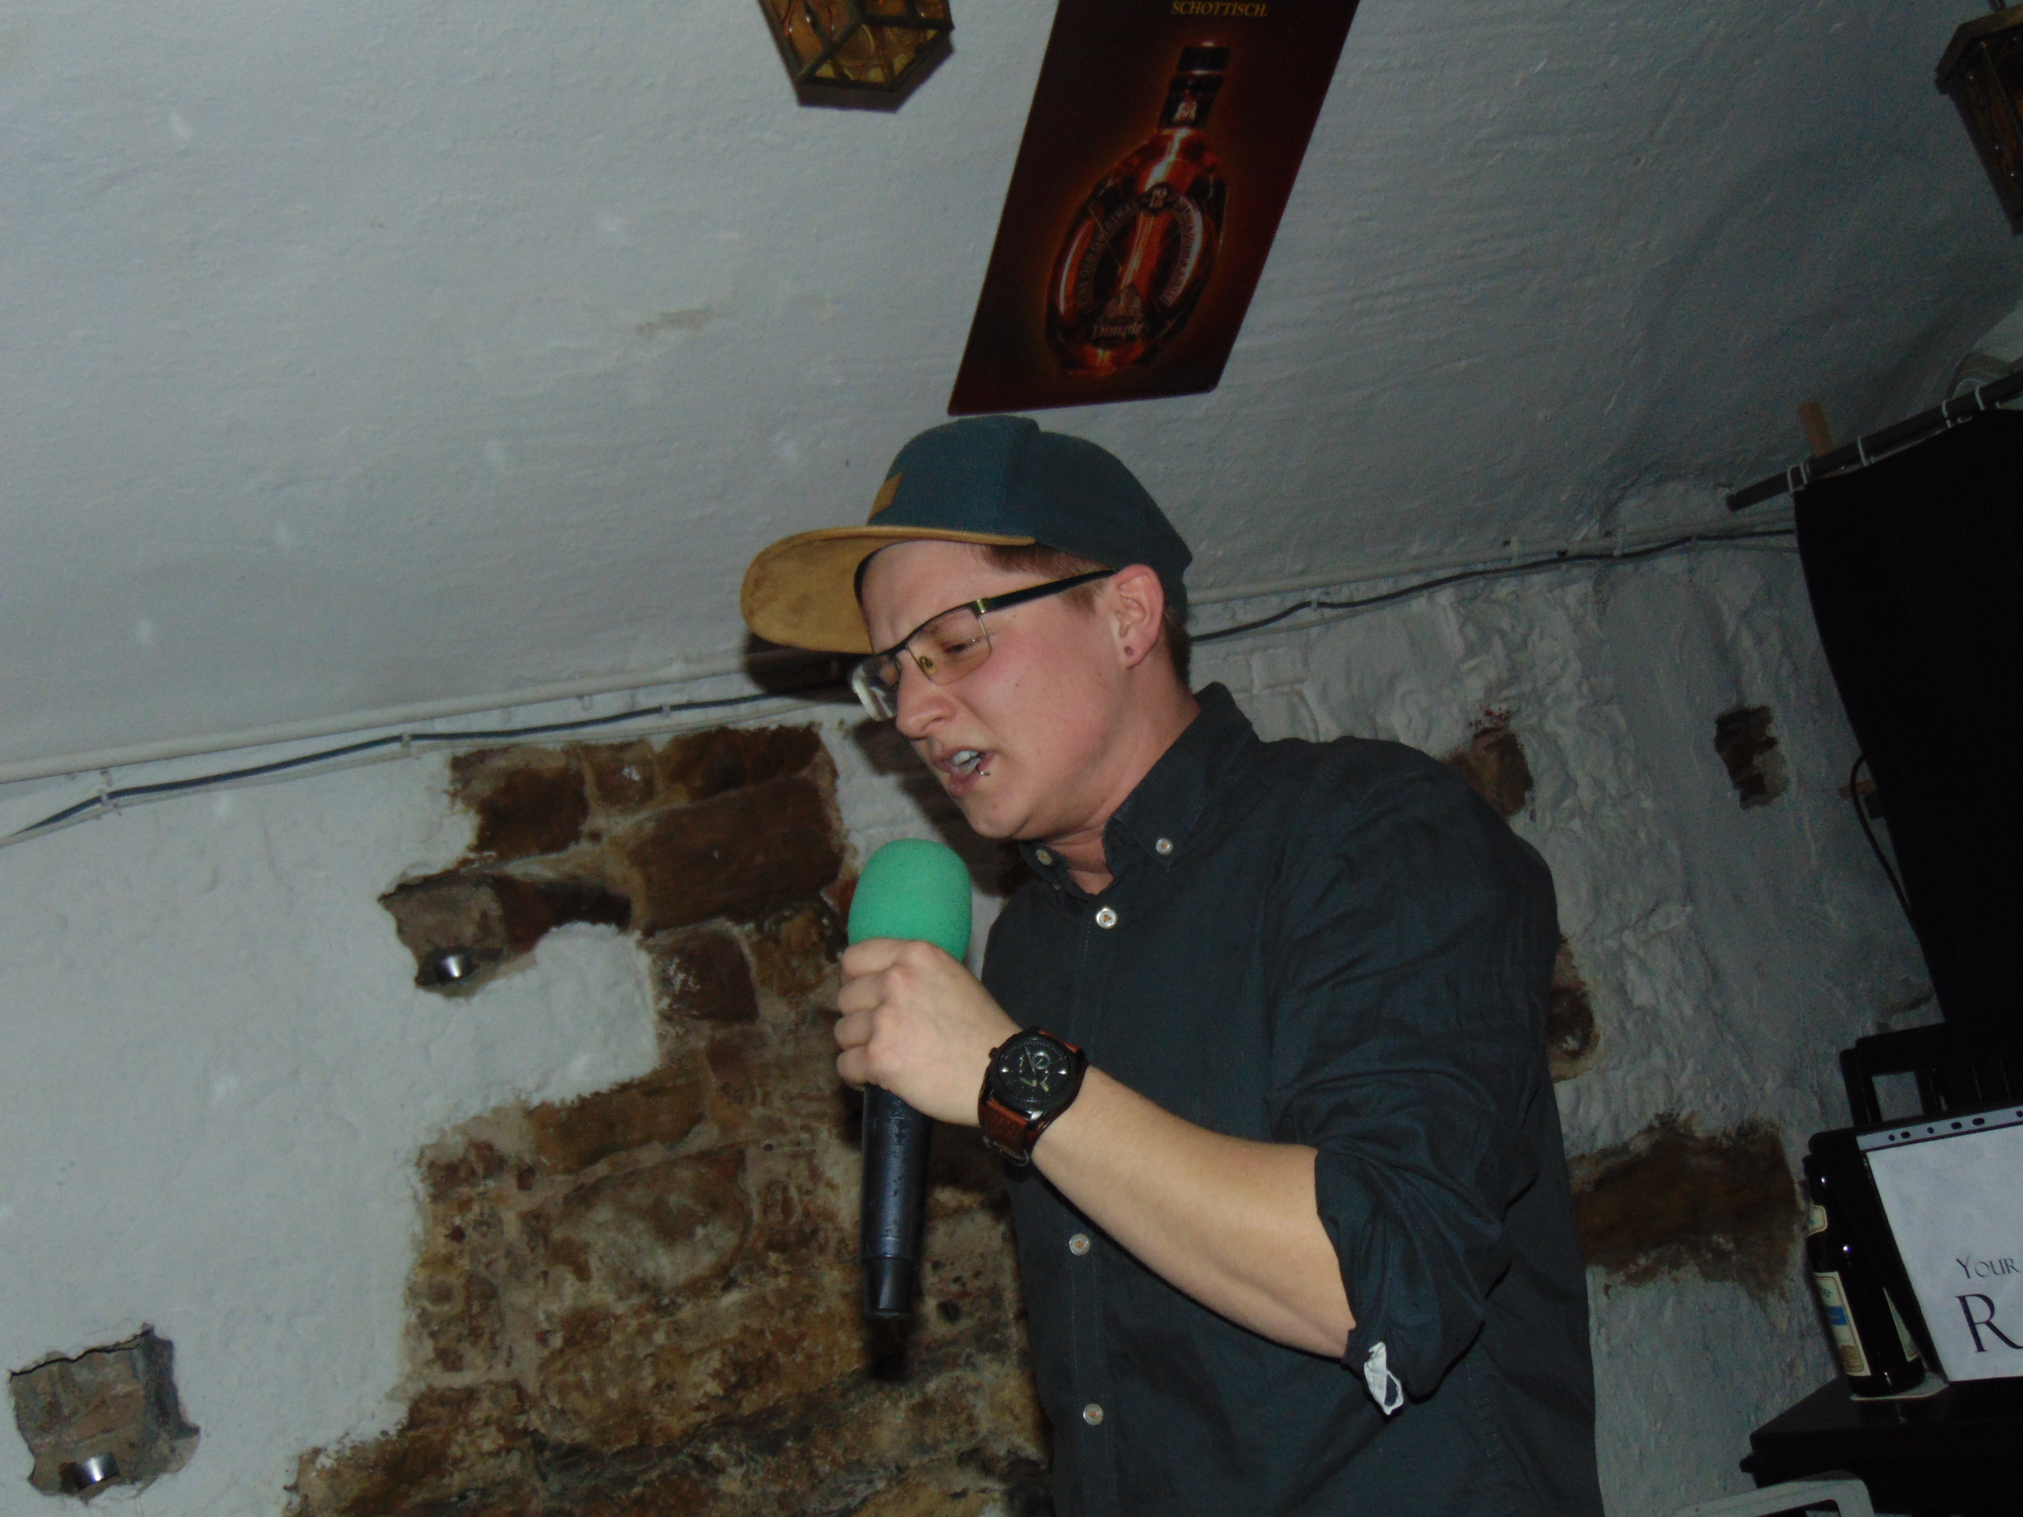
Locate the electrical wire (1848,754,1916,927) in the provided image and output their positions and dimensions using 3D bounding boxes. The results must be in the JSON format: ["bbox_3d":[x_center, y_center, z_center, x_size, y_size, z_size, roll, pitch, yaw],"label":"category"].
[{"bbox_3d":[1.025,0.099,2.680,0.055,0.215,0.030,-11,-6,-33],"label":"electrical wire"}]

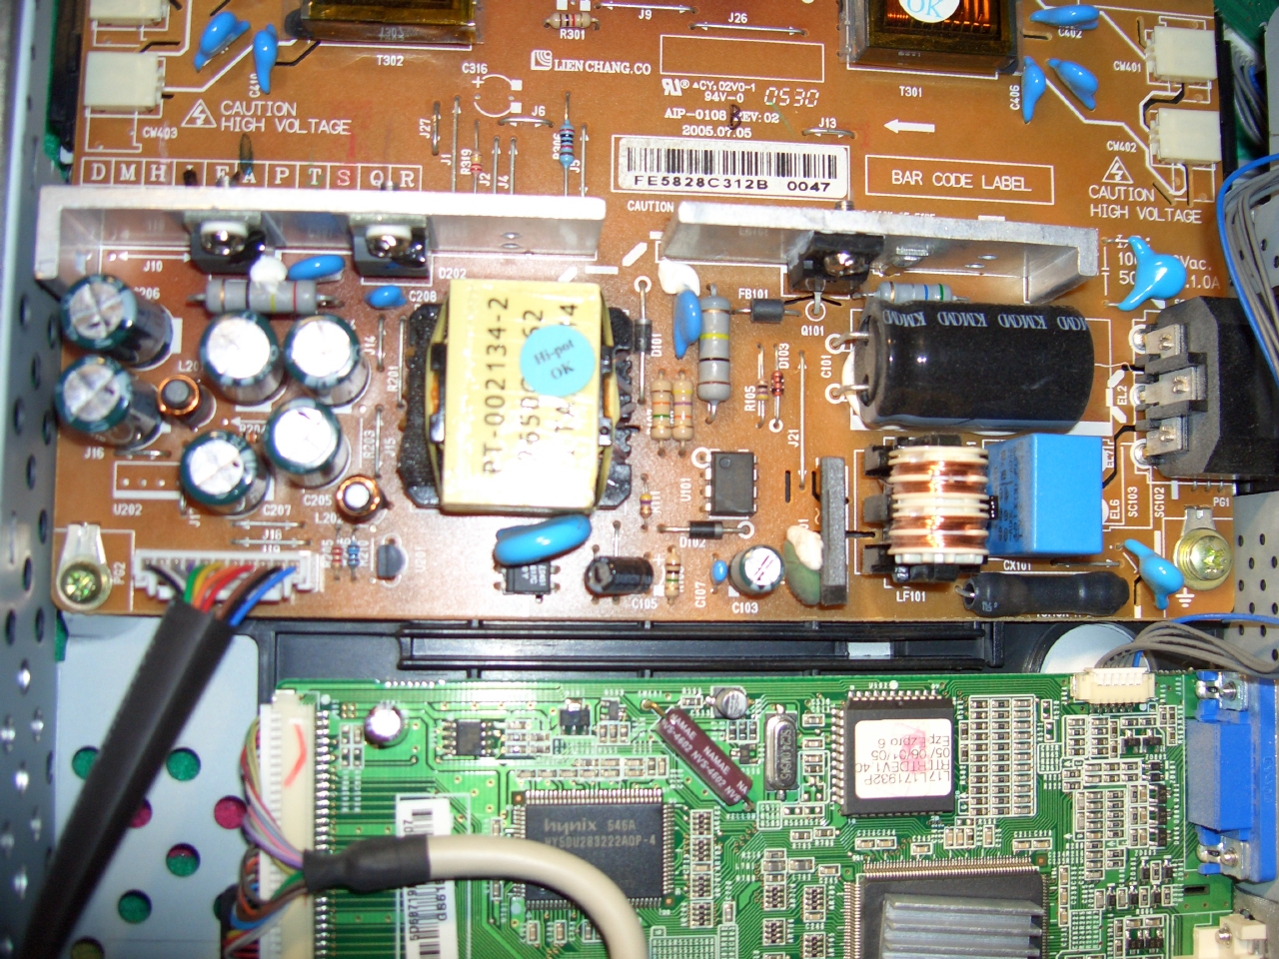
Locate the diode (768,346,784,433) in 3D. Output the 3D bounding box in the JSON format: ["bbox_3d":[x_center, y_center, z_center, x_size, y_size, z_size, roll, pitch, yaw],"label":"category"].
[{"bbox_3d":[0.021,-0.014,0.215,0.002,0.002,0.013,1,85,-6],"label":"diode"}]

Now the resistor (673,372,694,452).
[{"bbox_3d":[0.007,-0.010,0.217,0.003,0.004,0.013,1,86,-6],"label":"resistor"}]

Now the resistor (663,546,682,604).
[{"bbox_3d":[0.005,0.014,0.207,0.002,0.003,0.008,1,85,-6],"label":"resistor"}]

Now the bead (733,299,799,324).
[{"bbox_3d":[0.019,-0.025,0.219,0.010,0.004,0.003,1,86,-6],"label":"bead"}]

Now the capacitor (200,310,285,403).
[{"bbox_3d":[-0.053,-0.016,0.195,0.010,0.019,0.010,1,85,-9],"label":"capacitor"}]

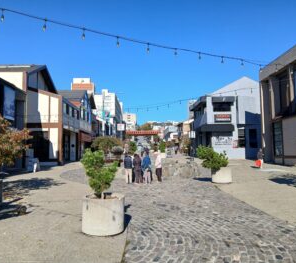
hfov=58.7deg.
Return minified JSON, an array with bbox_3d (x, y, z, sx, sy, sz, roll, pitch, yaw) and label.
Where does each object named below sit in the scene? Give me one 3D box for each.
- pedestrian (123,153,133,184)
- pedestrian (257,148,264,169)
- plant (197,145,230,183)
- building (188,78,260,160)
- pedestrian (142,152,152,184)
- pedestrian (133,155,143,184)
[{"bbox_3d":[-1.019,1.882,13.570,0.480,1.600,0.330,-1,-5,-2],"label":"pedestrian"},{"bbox_3d":[9.196,2.160,21.571,0.360,1.620,0.480,-4,-6,35],"label":"pedestrian"},{"bbox_3d":[3.321,1.657,13.278,1.650,1.780,1.400,-1,-5,-2],"label":"plant"},{"bbox_3d":[10.169,-1.235,32.885,8.800,9.200,9.000,-1,-5,-2],"label":"building"},{"bbox_3d":[-0.070,1.871,13.570,0.480,1.600,0.330,-1,-5,-2],"label":"pedestrian"},{"bbox_3d":[-0.511,1.896,13.568,0.480,1.550,0.330,-1,-5,-2],"label":"pedestrian"}]

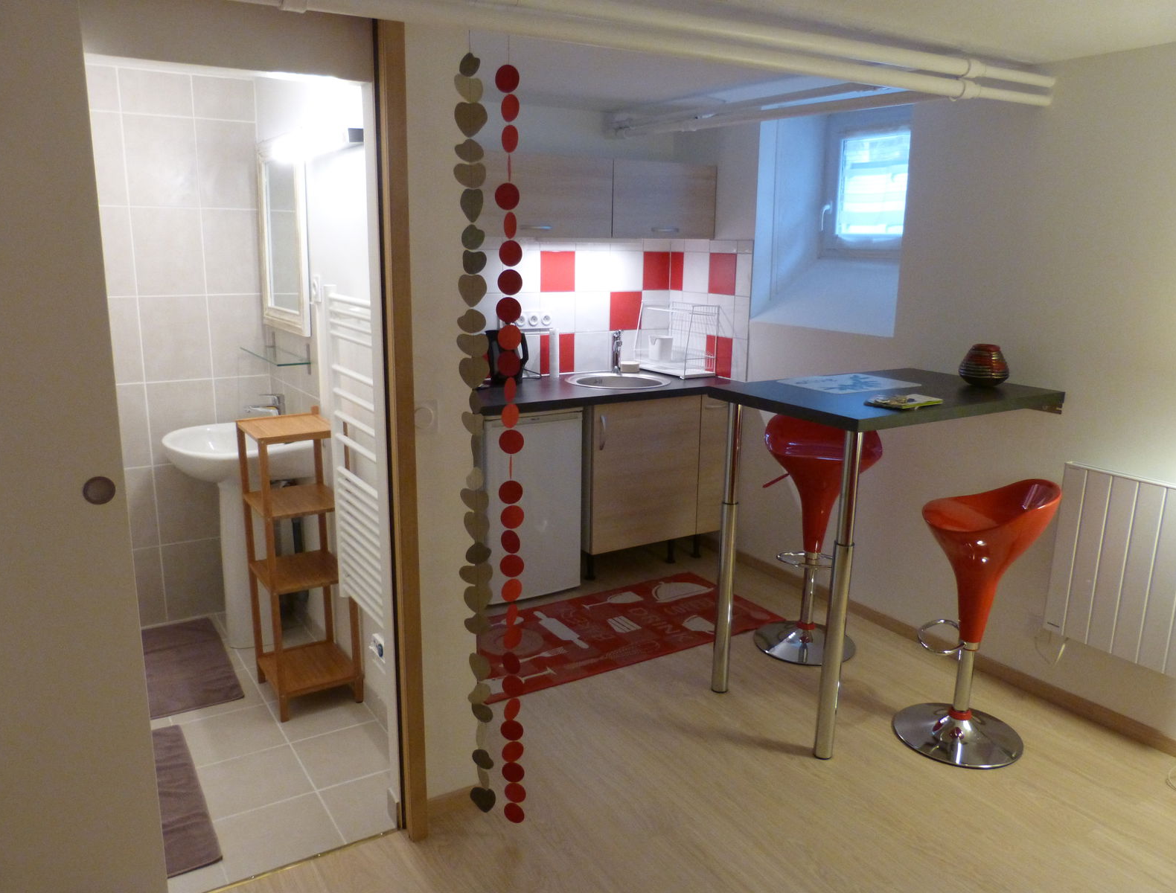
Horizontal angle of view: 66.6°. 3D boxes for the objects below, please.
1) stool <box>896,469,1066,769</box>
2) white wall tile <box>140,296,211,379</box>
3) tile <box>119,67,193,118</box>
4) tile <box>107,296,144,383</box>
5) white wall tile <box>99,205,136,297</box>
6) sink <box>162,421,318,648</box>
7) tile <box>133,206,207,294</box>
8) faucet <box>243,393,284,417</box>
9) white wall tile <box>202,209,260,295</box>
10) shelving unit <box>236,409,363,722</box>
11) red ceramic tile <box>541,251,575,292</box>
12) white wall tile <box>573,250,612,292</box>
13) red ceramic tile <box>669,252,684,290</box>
[{"bbox_3d":[1.220,0.519,2.839,0.405,0.865,0.425,5,14,18],"label":"stool"},{"bbox_3d":[-1.622,-0.425,3.527,0.250,0.333,0.010,-7,15,-30],"label":"white wall tile"},{"bbox_3d":[-1.595,-1.304,3.304,0.245,0.151,0.010,-7,15,-32],"label":"tile"},{"bbox_3d":[-1.834,-0.400,3.401,0.250,0.333,0.010,-7,15,-30],"label":"tile"},{"bbox_3d":[-1.829,-0.724,3.328,0.250,0.333,0.010,-7,15,-30],"label":"white wall tile"},{"bbox_3d":[-1.339,0.366,3.443,0.464,0.826,0.600,-7,15,-32],"label":"sink"},{"bbox_3d":[-1.617,-0.749,3.454,0.250,0.333,0.010,-7,15,-30],"label":"tile"},{"bbox_3d":[-1.220,-0.132,3.360,0.150,0.130,0.046,-7,15,-32],"label":"faucet"},{"bbox_3d":[-1.405,-0.769,3.553,0.224,0.329,0.010,-7,15,-32],"label":"white wall tile"},{"bbox_3d":[-0.977,0.381,3.034,0.289,0.986,0.336,-7,15,-32],"label":"shelving unit"},{"bbox_3d":[-0.147,-0.847,4.339,0.200,0.200,0.010,-7,15,-32],"label":"red ceramic tile"},{"bbox_3d":[0.024,-0.869,4.446,0.200,0.200,0.010,-7,15,-32],"label":"white wall tile"},{"bbox_3d":[0.471,-0.912,4.678,0.010,0.198,0.106,-7,15,-32],"label":"red ceramic tile"}]

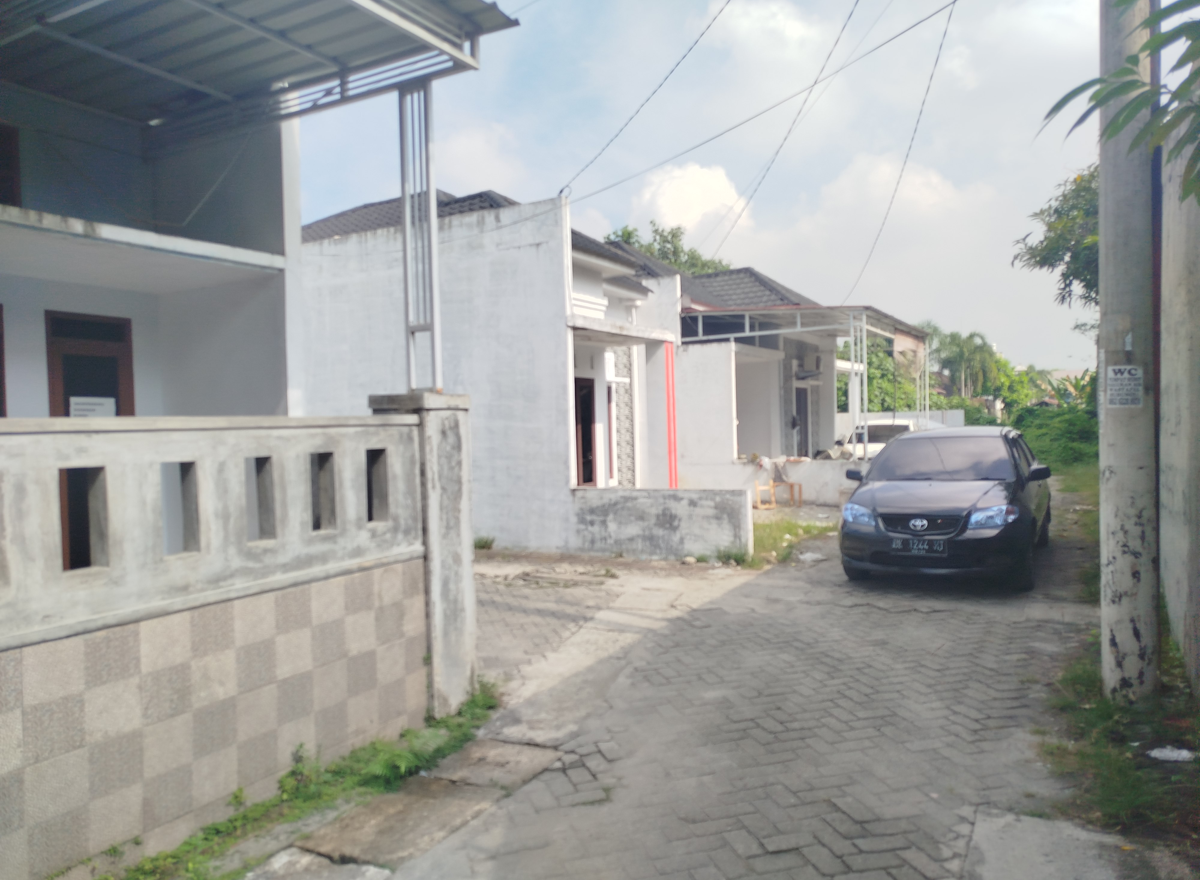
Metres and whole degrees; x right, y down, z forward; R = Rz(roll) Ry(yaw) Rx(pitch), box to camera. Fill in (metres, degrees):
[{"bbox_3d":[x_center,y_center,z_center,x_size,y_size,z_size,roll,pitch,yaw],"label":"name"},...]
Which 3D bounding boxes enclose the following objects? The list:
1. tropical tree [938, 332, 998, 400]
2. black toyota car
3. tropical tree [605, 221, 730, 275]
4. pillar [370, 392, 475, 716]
[{"bbox_3d":[20.383,-3.008,46.077,3.500,5.960,3.500,0,2,30],"label":"tropical tree"},{"bbox_3d":[3.822,0.582,8.989,1.730,1.460,4.250,-1,2,31],"label":"black toyota car"},{"bbox_3d":[2.331,-3.411,29.110,5.000,8.442,5.000,0,2,30],"label":"tropical tree"},{"bbox_3d":[-0.994,0.622,4.697,0.410,1.750,0.400,0,2,30],"label":"pillar"}]

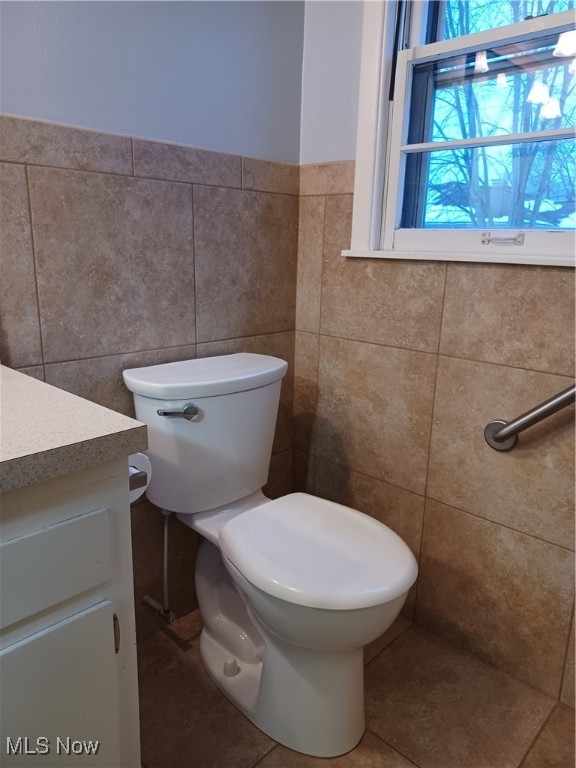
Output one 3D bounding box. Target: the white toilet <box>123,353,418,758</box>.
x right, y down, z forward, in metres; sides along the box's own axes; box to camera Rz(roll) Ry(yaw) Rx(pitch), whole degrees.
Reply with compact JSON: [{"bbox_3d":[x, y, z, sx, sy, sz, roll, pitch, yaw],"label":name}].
[{"bbox_3d":[-0.025,0.364,1.311,0.680,0.747,0.430,14,19,42],"label":"white toilet"}]

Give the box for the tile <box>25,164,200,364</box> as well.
[{"bbox_3d":[-0.386,-0.273,1.295,0.011,0.400,0.400,14,19,42],"label":"tile"}]

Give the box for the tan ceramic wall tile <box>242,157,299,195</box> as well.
[{"bbox_3d":[-0.048,-0.584,1.569,0.011,0.082,0.223,14,19,42],"label":"tan ceramic wall tile"}]

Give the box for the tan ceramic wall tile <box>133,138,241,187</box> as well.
[{"bbox_3d":[-0.241,-0.540,1.376,0.011,0.082,0.323,14,19,42],"label":"tan ceramic wall tile"}]

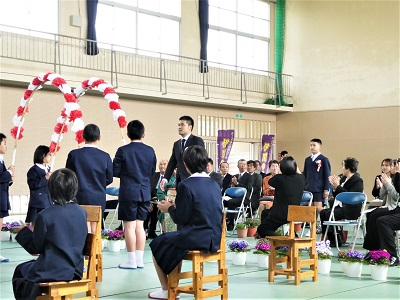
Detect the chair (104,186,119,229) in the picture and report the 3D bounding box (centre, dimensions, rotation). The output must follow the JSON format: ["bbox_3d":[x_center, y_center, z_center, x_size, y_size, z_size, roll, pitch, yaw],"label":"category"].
[{"bbox_3d":[-1.332,0.933,10.609,0.460,0.760,0.470,-1,-2,41],"label":"chair"}]

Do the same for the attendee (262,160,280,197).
[{"bbox_3d":[1.134,0.761,11.337,0.500,1.190,0.680,0,-1,32],"label":"attendee"}]

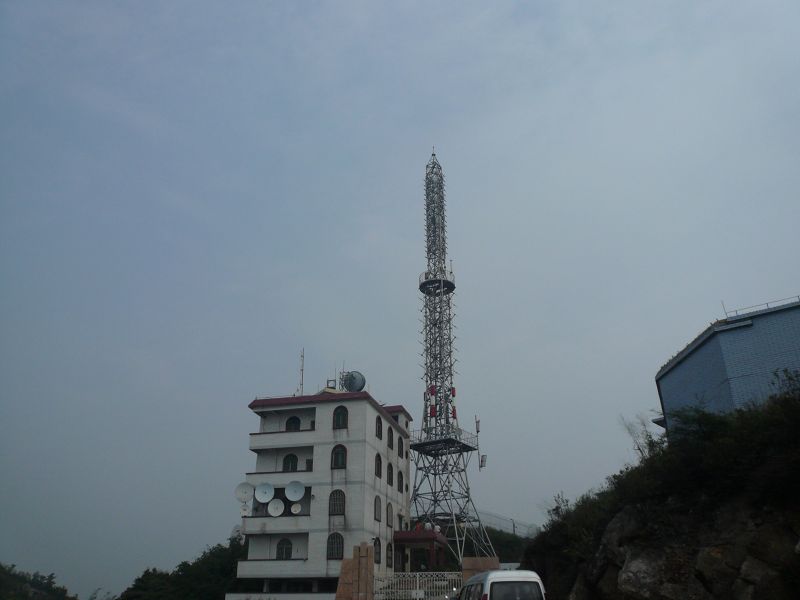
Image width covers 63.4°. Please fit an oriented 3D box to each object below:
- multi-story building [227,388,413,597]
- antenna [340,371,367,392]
[{"bbox_3d":[-6.055,18.685,60.730,11.344,18.026,16.576,-7,-27,13],"label":"multi-story building"},{"bbox_3d":[-4.315,7.819,61.104,2.150,2.100,0.950,2,-26,-4],"label":"antenna"}]

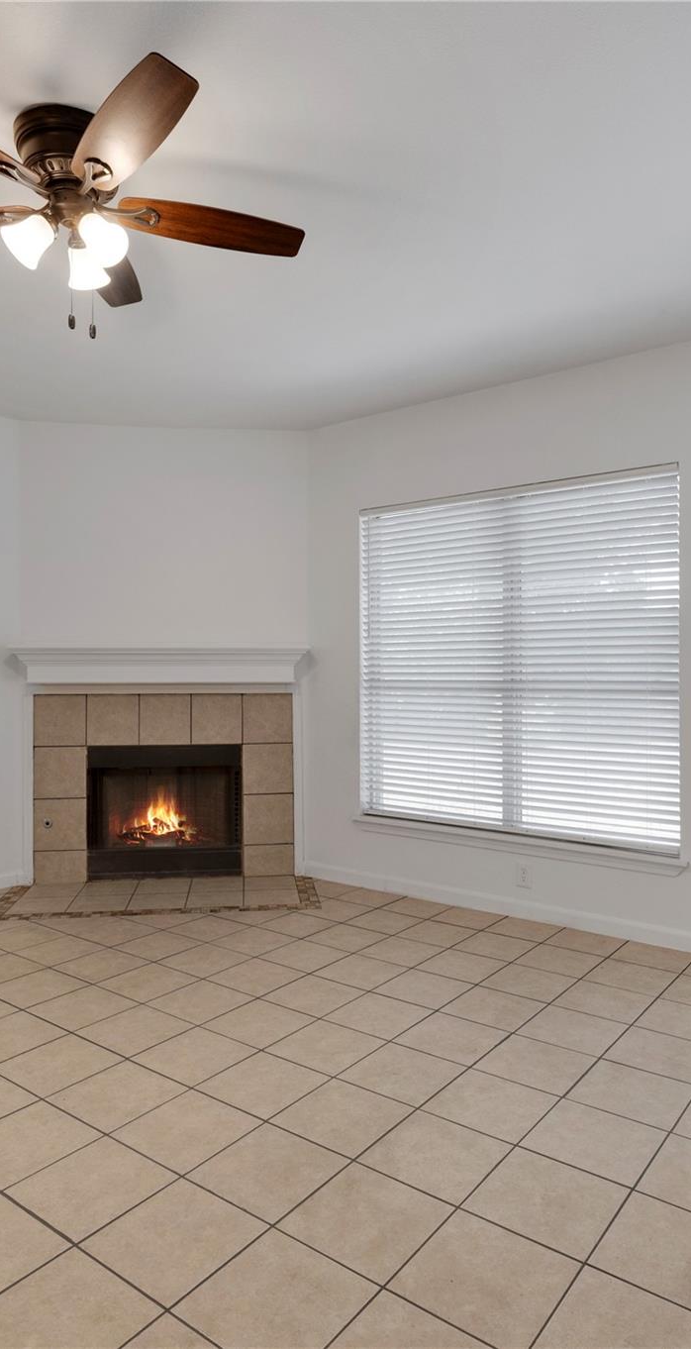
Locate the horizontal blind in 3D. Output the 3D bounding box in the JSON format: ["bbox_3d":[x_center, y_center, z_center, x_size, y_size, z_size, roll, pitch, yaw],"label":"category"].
[{"bbox_3d":[0.825,-0.071,4.160,1.800,1.810,0.100,0,0,37],"label":"horizontal blind"}]

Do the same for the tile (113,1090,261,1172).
[{"bbox_3d":[-0.432,1.250,2.160,0.298,0.010,0.298,0,-1,37],"label":"tile"}]

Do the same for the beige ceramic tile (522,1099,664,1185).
[{"bbox_3d":[0.668,1.248,2.107,0.298,0.010,0.298,0,-1,37],"label":"beige ceramic tile"}]

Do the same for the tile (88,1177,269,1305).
[{"bbox_3d":[-0.373,1.246,1.742,0.298,0.010,0.298,0,-1,37],"label":"tile"}]

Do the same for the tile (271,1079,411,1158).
[{"bbox_3d":[-0.005,1.250,2.224,0.298,0.010,0.298,0,-1,37],"label":"tile"}]

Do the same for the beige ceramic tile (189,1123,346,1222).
[{"bbox_3d":[-0.193,1.264,2.010,0.303,0.012,0.303,0,0,37],"label":"beige ceramic tile"}]

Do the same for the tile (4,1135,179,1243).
[{"bbox_3d":[-0.623,1.264,1.951,0.303,0.012,0.303,0,0,37],"label":"tile"}]

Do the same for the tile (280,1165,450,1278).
[{"bbox_3d":[0.051,1.246,1.802,0.298,0.010,0.298,0,-1,37],"label":"tile"}]

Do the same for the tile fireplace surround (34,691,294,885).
[{"bbox_3d":[-1.084,0.680,4.775,1.538,1.114,0.040,0,-1,-7],"label":"tile fireplace surround"}]

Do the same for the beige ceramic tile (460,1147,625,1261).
[{"bbox_3d":[0.482,1.263,1.885,0.303,0.012,0.303,0,0,37],"label":"beige ceramic tile"}]

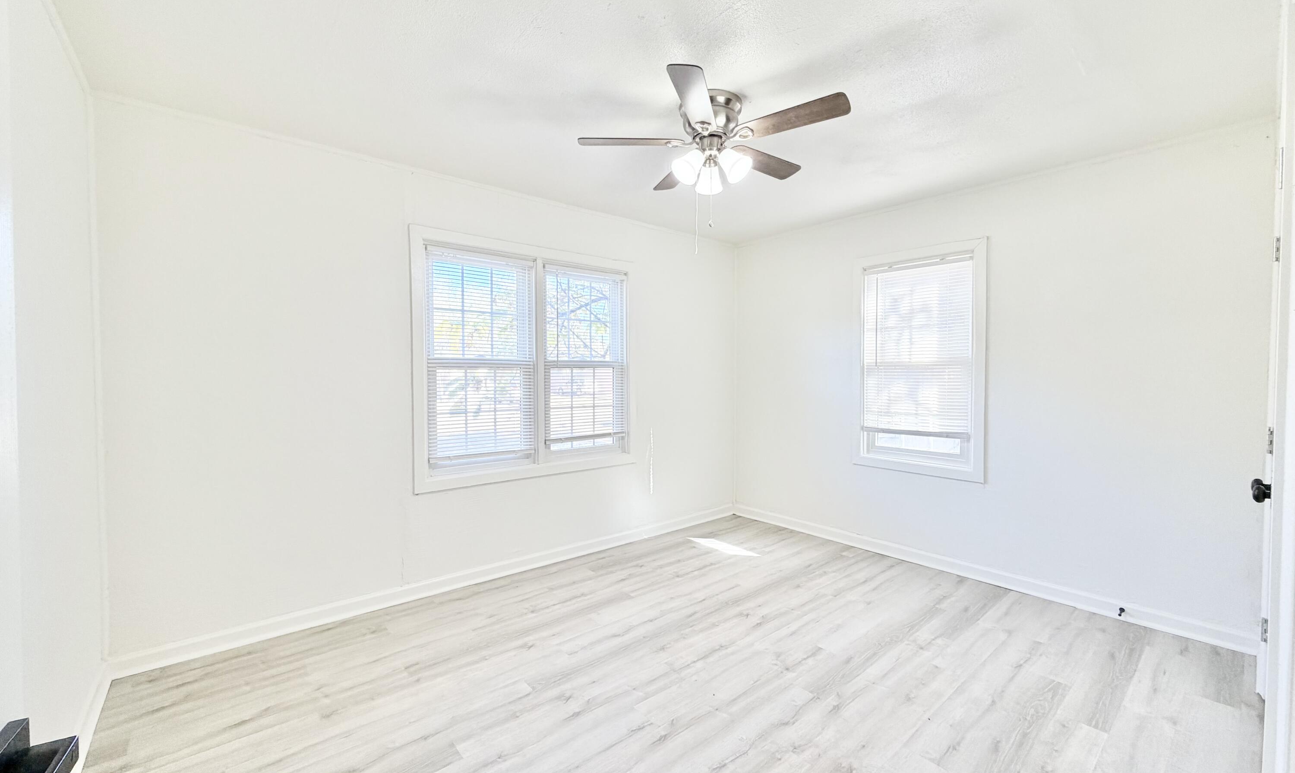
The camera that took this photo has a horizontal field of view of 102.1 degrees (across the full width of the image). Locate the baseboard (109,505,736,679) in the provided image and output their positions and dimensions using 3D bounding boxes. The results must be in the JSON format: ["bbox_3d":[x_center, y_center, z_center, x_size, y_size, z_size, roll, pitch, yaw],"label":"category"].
[{"bbox_3d":[-0.740,1.158,3.487,3.978,0.092,0.020,-1,2,-40],"label":"baseboard"}]

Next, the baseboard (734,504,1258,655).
[{"bbox_3d":[1.785,1.151,3.578,0.020,0.092,3.103,-1,2,-40],"label":"baseboard"}]

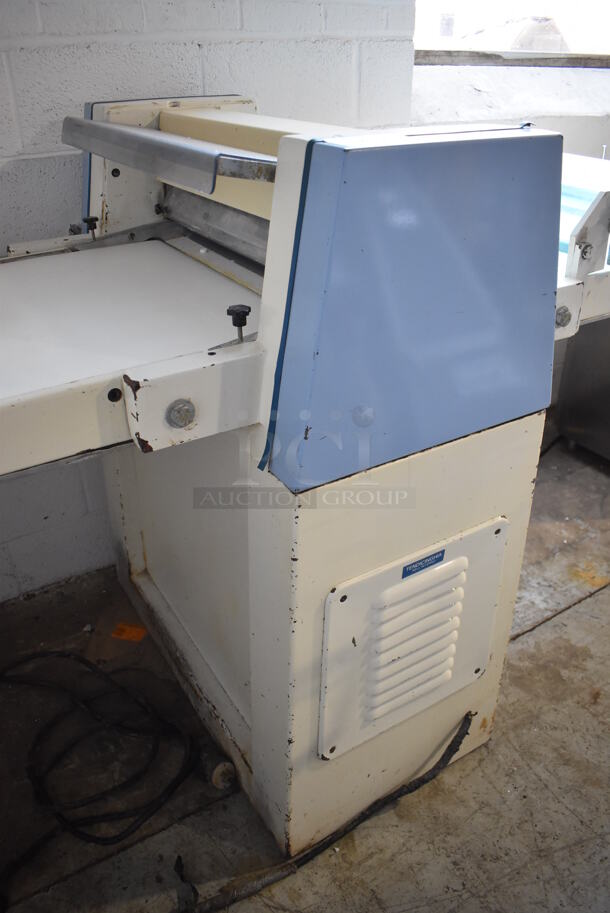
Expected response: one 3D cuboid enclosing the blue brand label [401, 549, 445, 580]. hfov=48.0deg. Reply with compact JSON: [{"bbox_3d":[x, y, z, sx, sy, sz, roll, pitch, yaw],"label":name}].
[{"bbox_3d":[0.178,0.160,1.021,0.082,0.021,0.002,-17,33,-28],"label":"blue brand label"}]

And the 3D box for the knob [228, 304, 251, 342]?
[{"bbox_3d":[-0.073,-0.148,0.776,0.028,0.039,0.028,0,29,0],"label":"knob"}]

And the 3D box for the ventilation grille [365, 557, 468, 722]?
[{"bbox_3d":[0.183,0.296,1.095,0.179,0.264,0.016,-17,33,-28],"label":"ventilation grille"}]

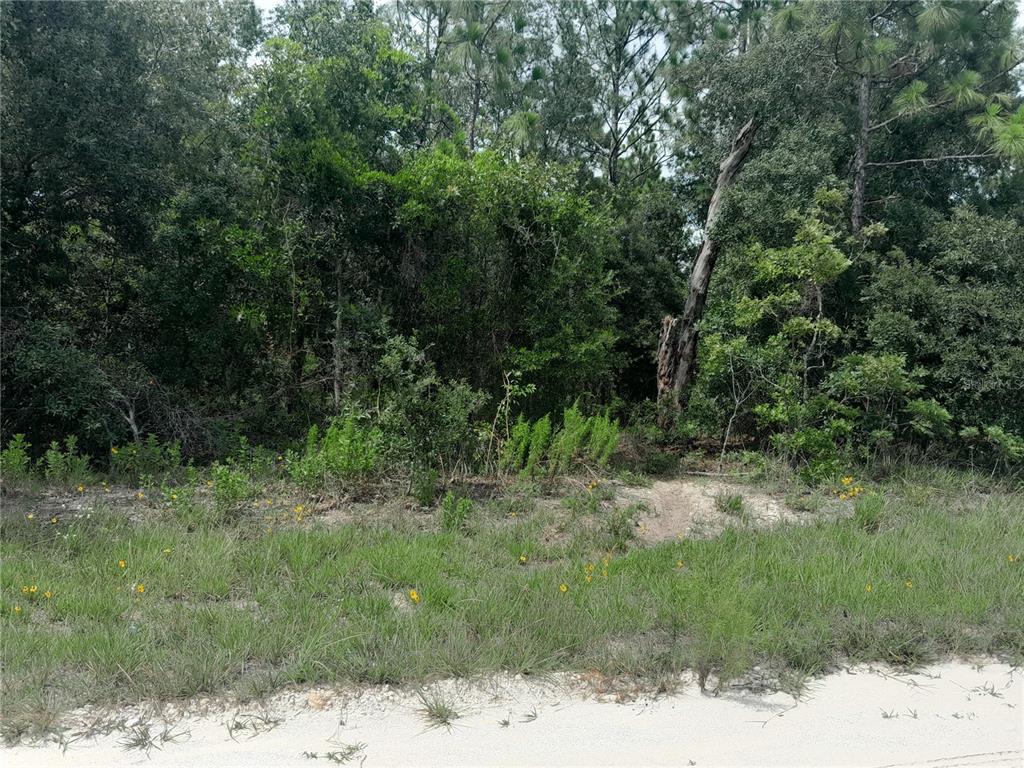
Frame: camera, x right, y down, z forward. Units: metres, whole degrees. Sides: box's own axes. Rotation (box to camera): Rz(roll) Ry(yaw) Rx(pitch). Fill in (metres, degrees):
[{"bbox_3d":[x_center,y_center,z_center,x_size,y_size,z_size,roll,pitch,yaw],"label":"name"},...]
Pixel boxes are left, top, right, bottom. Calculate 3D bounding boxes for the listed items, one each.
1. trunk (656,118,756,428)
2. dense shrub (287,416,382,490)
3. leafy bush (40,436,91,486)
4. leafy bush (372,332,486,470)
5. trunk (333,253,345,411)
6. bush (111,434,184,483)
[{"bbox_3d":[3.117,-1.755,12.800,1.565,4.883,1.000,0,1,0],"label":"trunk"},{"bbox_3d":[-2.111,0.827,9.500,1.108,0.854,0.950,0,1,0],"label":"dense shrub"},{"bbox_3d":[-5.367,0.932,9.600,0.591,0.591,0.550,0,1,0],"label":"leafy bush"},{"bbox_3d":[-1.041,0.249,10.200,1.425,1.695,1.300,0,1,0],"label":"leafy bush"},{"bbox_3d":[-2.498,-0.742,11.500,0.172,2.293,0.180,0,1,0],"label":"trunk"},{"bbox_3d":[-4.485,0.926,9.800,0.863,0.599,0.750,0,1,0],"label":"bush"}]

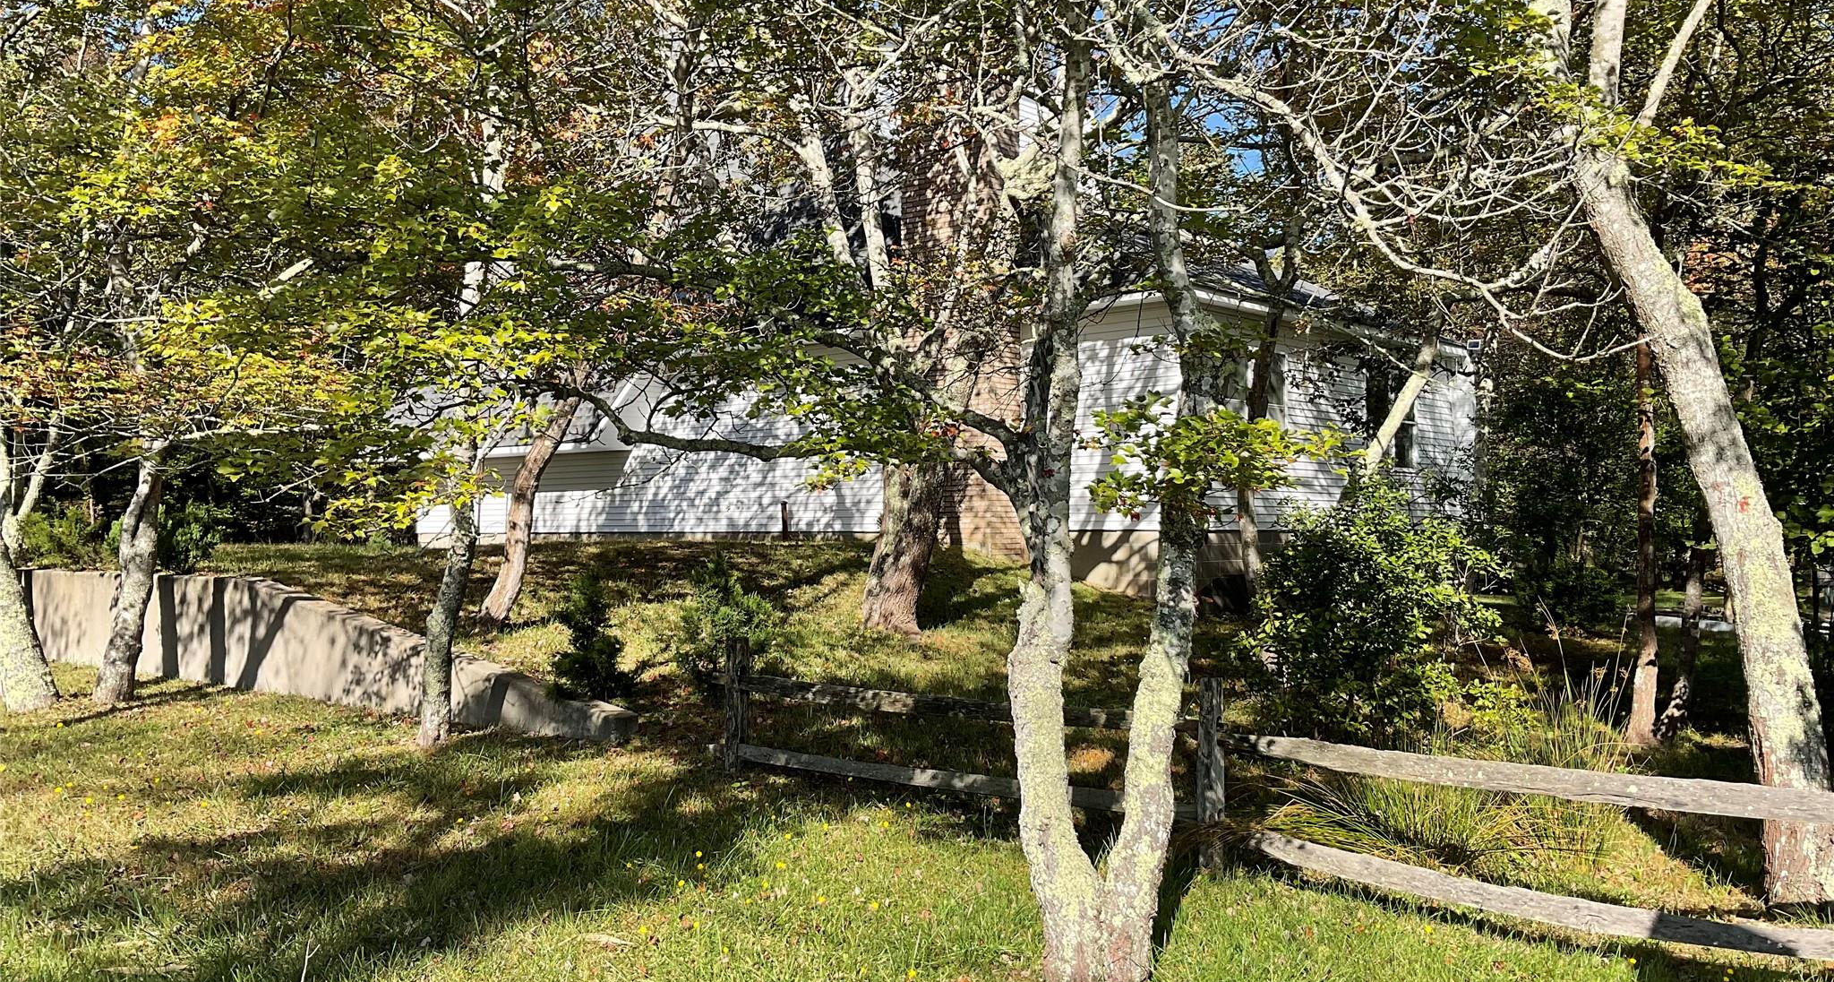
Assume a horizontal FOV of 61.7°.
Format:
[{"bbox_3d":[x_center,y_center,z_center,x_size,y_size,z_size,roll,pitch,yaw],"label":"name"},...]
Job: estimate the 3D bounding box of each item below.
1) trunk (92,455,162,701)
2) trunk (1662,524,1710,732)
[{"bbox_3d":[-6.931,0.774,13.500,0.629,2.191,0.420,0,-1,0],"label":"trunk"},{"bbox_3d":[5.759,1.030,11.500,0.375,1.598,0.260,0,-1,0],"label":"trunk"}]

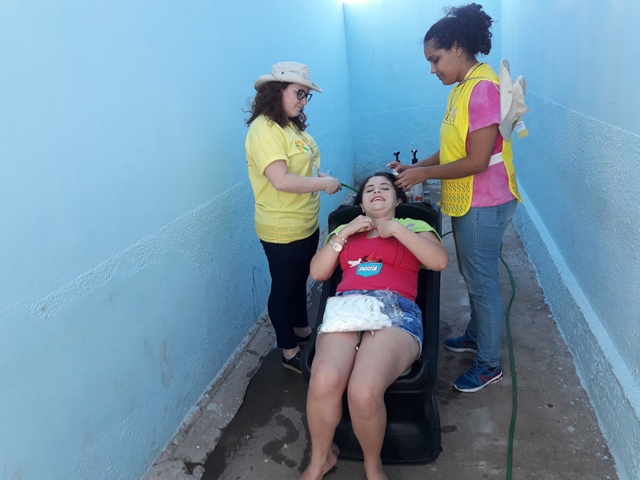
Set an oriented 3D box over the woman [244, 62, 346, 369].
[{"bbox_3d":[-0.077,-0.083,2.682,0.470,1.580,0.460,2,19,21],"label":"woman"}]

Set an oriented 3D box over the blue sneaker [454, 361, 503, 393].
[{"bbox_3d":[0.781,0.654,2.557,0.262,0.106,0.098,-13,20,-23],"label":"blue sneaker"}]

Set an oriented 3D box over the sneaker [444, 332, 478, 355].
[{"bbox_3d":[0.823,0.549,2.861,0.262,0.106,0.098,0,19,15],"label":"sneaker"}]

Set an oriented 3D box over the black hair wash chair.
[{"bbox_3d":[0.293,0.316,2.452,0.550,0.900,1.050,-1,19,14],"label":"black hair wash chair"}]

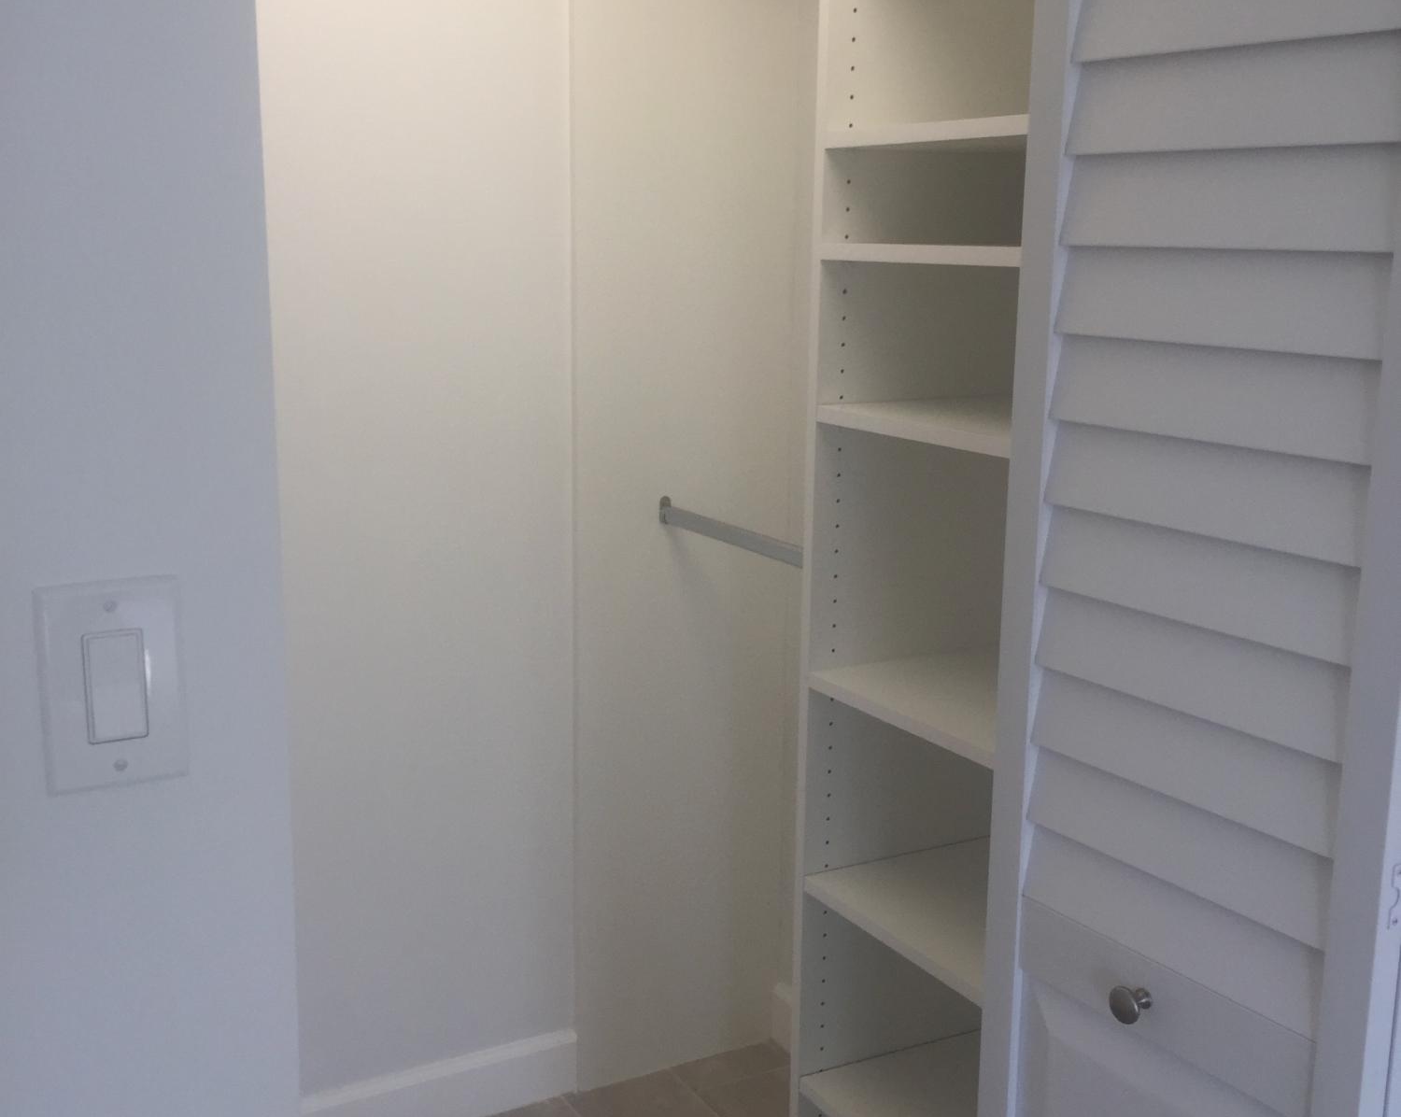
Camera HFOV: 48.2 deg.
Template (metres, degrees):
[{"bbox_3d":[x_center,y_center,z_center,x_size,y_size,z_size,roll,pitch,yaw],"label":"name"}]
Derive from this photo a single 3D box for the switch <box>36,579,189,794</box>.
[{"bbox_3d":[-0.341,0.075,0.912,0.080,0.123,0.012,-6,14,-29],"label":"switch"}]

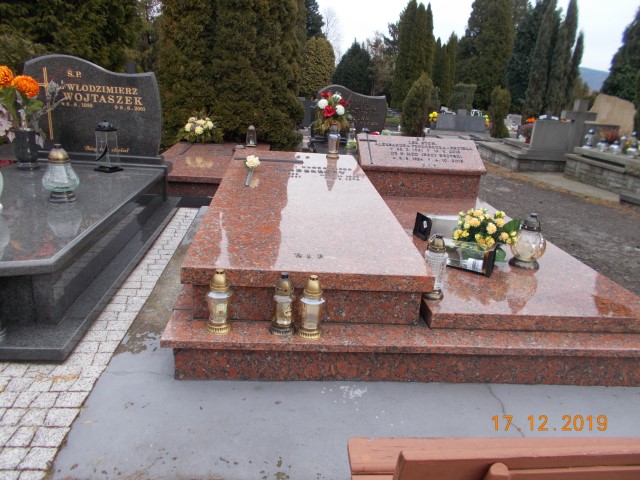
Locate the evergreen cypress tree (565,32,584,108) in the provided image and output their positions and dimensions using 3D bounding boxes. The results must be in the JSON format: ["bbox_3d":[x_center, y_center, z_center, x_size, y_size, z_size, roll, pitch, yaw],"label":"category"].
[{"bbox_3d":[10.391,-6.647,19.788,0.450,3.464,0.450,3,19,-6],"label":"evergreen cypress tree"}]

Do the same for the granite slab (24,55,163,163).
[{"bbox_3d":[-1.688,-0.998,3.644,0.969,0.722,0.085,3,19,-6],"label":"granite slab"}]

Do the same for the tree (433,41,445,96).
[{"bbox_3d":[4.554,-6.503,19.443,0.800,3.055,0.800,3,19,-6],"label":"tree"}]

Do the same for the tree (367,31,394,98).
[{"bbox_3d":[3.575,-10.201,28.609,1.543,3.964,1.543,3,19,-6],"label":"tree"}]

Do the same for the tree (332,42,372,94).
[{"bbox_3d":[1.909,-10.011,28.537,2.369,3.407,2.369,3,19,-6],"label":"tree"}]

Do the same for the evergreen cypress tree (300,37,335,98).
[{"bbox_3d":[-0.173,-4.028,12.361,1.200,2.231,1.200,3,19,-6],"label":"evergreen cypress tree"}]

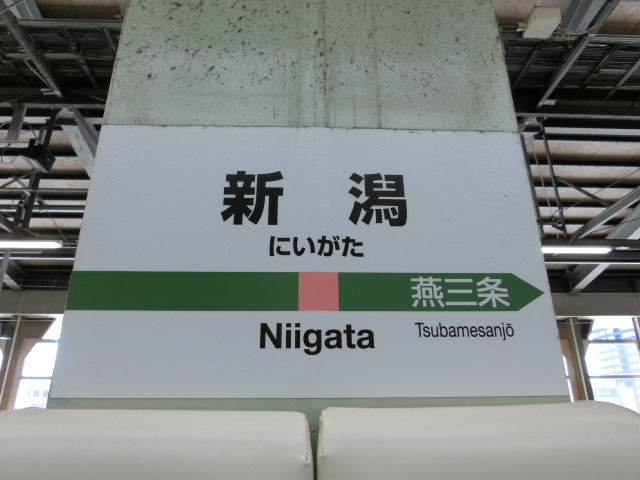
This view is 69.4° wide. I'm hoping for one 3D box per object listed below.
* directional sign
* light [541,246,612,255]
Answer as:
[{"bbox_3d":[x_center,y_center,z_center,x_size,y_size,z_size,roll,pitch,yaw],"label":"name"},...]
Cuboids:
[{"bbox_3d":[-0.017,0.109,0.968,0.987,0.082,0.015,0,-21,-2],"label":"directional sign"},{"bbox_3d":[3.377,0.141,6.276,1.220,0.090,0.090,0,-21,-2],"label":"light"}]

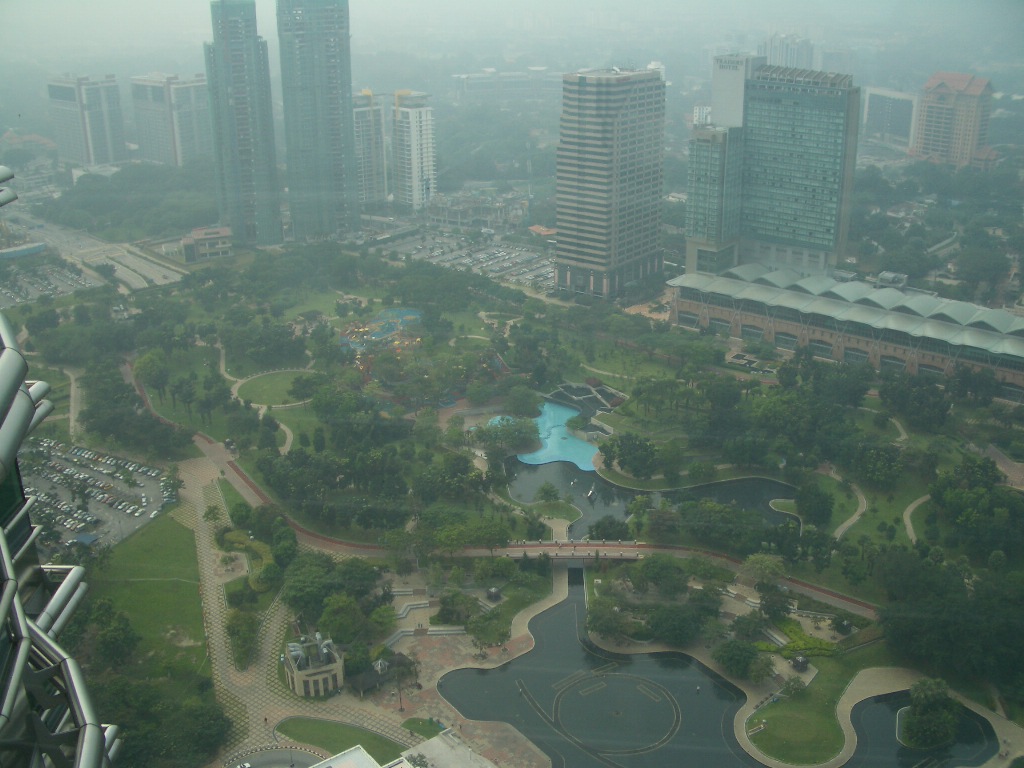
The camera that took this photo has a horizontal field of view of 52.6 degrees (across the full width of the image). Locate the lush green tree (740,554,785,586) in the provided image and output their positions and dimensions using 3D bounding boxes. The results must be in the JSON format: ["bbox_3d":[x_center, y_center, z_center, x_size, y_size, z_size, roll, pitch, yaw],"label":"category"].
[{"bbox_3d":[75.180,55.440,309.390,13.400,8.800,13.400,5,22,14],"label":"lush green tree"}]

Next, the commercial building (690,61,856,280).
[{"bbox_3d":[143.190,-110.300,576.120,79.000,131.000,34.000,17,27,38],"label":"commercial building"}]

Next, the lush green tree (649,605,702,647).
[{"bbox_3d":[45.160,66.850,286.010,14.600,10.500,14.600,4,22,10],"label":"lush green tree"}]

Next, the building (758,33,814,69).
[{"bbox_3d":[446.250,-515.370,1677.130,72.000,90.000,42.000,12,24,28],"label":"building"}]

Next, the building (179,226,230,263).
[{"bbox_3d":[-203.850,-92.540,689.340,31.000,16.000,16.000,-13,25,-31],"label":"building"}]

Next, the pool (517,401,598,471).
[{"bbox_3d":[16.820,20.370,413.000,33.000,1.200,66.000,-1,21,0],"label":"pool"}]

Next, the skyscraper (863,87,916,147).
[{"bbox_3d":[427.770,-296.380,1156.800,20.000,58.000,81.000,-6,22,-15],"label":"skyscraper"}]

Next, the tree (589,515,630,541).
[{"bbox_3d":[31.610,47.830,335.730,13.300,10.000,13.300,2,21,6],"label":"tree"}]

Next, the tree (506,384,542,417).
[{"bbox_3d":[4.810,7.270,431.420,14.800,11.500,14.800,-1,21,1],"label":"tree"}]

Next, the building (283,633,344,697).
[{"bbox_3d":[-51.670,72.610,270.120,12.500,9.200,13.200,-9,23,-20],"label":"building"}]

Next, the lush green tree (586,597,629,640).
[{"bbox_3d":[26.630,65.530,288.710,11.300,11.000,11.300,2,21,6],"label":"lush green tree"}]

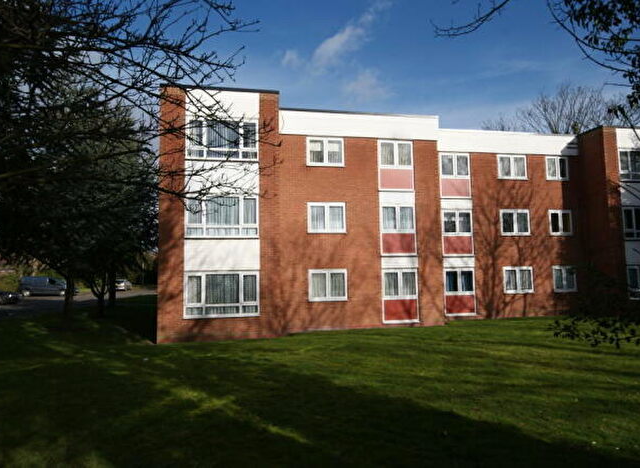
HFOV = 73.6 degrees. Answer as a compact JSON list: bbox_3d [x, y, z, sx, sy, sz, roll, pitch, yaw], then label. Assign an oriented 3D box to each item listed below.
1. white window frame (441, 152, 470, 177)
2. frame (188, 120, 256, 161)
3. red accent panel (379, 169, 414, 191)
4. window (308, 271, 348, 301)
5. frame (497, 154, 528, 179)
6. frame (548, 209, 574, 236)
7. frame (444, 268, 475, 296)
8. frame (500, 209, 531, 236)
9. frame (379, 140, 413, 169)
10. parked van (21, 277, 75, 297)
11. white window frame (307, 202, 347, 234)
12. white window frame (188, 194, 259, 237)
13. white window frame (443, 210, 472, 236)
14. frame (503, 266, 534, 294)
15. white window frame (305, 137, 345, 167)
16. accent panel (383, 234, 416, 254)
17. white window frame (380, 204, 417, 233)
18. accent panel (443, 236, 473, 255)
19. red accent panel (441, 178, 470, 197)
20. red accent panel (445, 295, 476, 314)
[{"bbox_3d":[6.089,-3.094,19.353,1.452,1.172,0.100,0,-5,-10],"label":"white window frame"},{"bbox_3d":[-3.296,-3.180,14.479,2.402,1.390,0.100,0,-5,-10],"label":"frame"},{"bbox_3d":[3.090,-2.195,17.233,1.471,0.883,0.080,0,-5,-10],"label":"red accent panel"},{"bbox_3d":[0.323,1.989,16.494,1.513,1.175,0.100,0,-5,-9],"label":"window"},{"bbox_3d":[9.022,-3.107,20.047,1.474,1.175,0.100,0,-5,-9],"label":"frame"},{"bbox_3d":[11.394,-0.504,20.196,1.186,1.175,0.100,0,-5,-9],"label":"frame"},{"bbox_3d":[6.181,2.086,18.897,1.452,1.172,0.100,0,-5,-10],"label":"frame"},{"bbox_3d":[8.845,-0.517,19.427,1.465,1.158,0.100,0,-5,-10],"label":"frame"},{"bbox_3d":[3.028,-3.173,17.154,1.462,1.139,0.100,0,-5,-10],"label":"frame"},{"bbox_3d":[-27.379,5.302,43.426,4.650,1.860,1.860,0,-5,-16],"label":"parked van"},{"bbox_3d":[0.278,-0.620,16.724,1.513,1.175,0.100,0,-5,-9],"label":"white window frame"},{"bbox_3d":[-3.223,-0.612,14.148,2.385,1.452,0.100,0,-5,-10],"label":"white window frame"},{"bbox_3d":[6.135,-0.504,19.125,1.452,1.172,0.100,0,-5,-10],"label":"white window frame"},{"bbox_3d":[8.887,2.047,19.203,1.465,1.158,0.100,0,-5,-10],"label":"frame"},{"bbox_3d":[0.216,-3.182,16.661,1.477,1.158,0.100,0,-5,-10],"label":"white window frame"},{"bbox_3d":[3.173,0.385,17.104,1.419,0.829,0.060,0,-5,-9],"label":"accent panel"},{"bbox_3d":[3.117,-0.629,17.095,1.471,1.172,0.100,0,-5,-10],"label":"white window frame"},{"bbox_3d":[6.153,0.497,19.037,1.422,0.797,0.080,0,-5,-10],"label":"accent panel"},{"bbox_3d":[6.107,-2.092,19.265,1.422,0.797,0.080,0,-5,-10],"label":"red accent panel"},{"bbox_3d":[6.111,3.052,18.611,1.403,0.853,0.060,0,-5,-10],"label":"red accent panel"}]

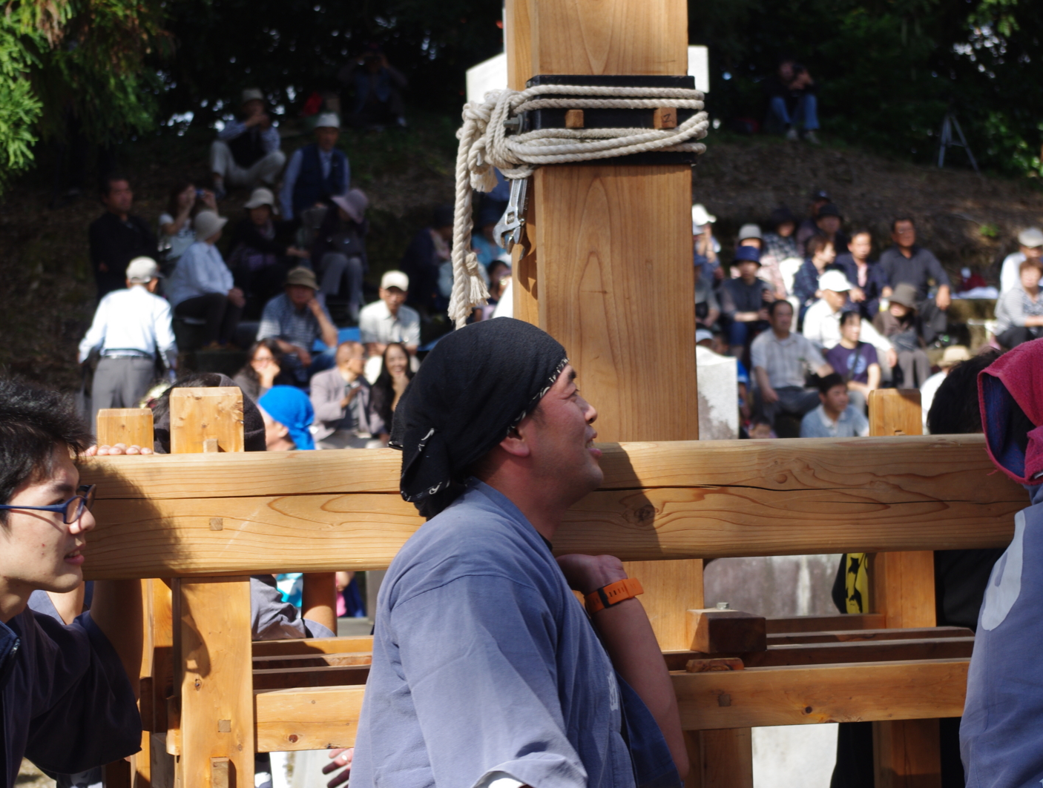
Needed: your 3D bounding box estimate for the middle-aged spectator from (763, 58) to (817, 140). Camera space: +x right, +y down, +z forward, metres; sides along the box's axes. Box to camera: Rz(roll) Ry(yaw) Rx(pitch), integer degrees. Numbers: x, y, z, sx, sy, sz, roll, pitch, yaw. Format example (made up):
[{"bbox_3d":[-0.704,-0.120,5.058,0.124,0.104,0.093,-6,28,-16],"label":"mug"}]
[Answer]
[{"bbox_3d":[2.694,-2.944,27.000,0.550,0.860,0.720,-1,-1,-13],"label":"middle-aged spectator"}]

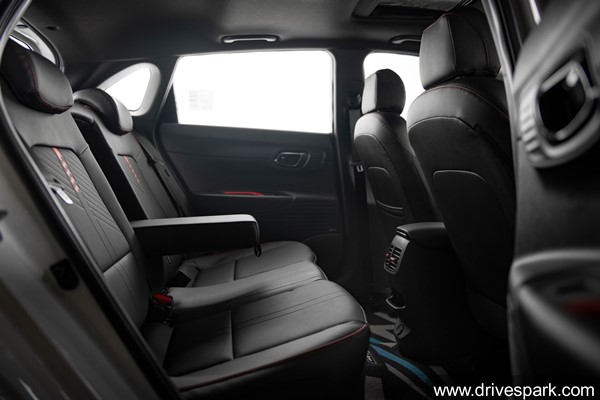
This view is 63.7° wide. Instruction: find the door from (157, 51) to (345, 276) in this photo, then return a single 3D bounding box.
[{"bbox_3d":[-0.219,-0.157,2.140,0.870,1.010,0.170,0,4,-6],"label":"door"}]

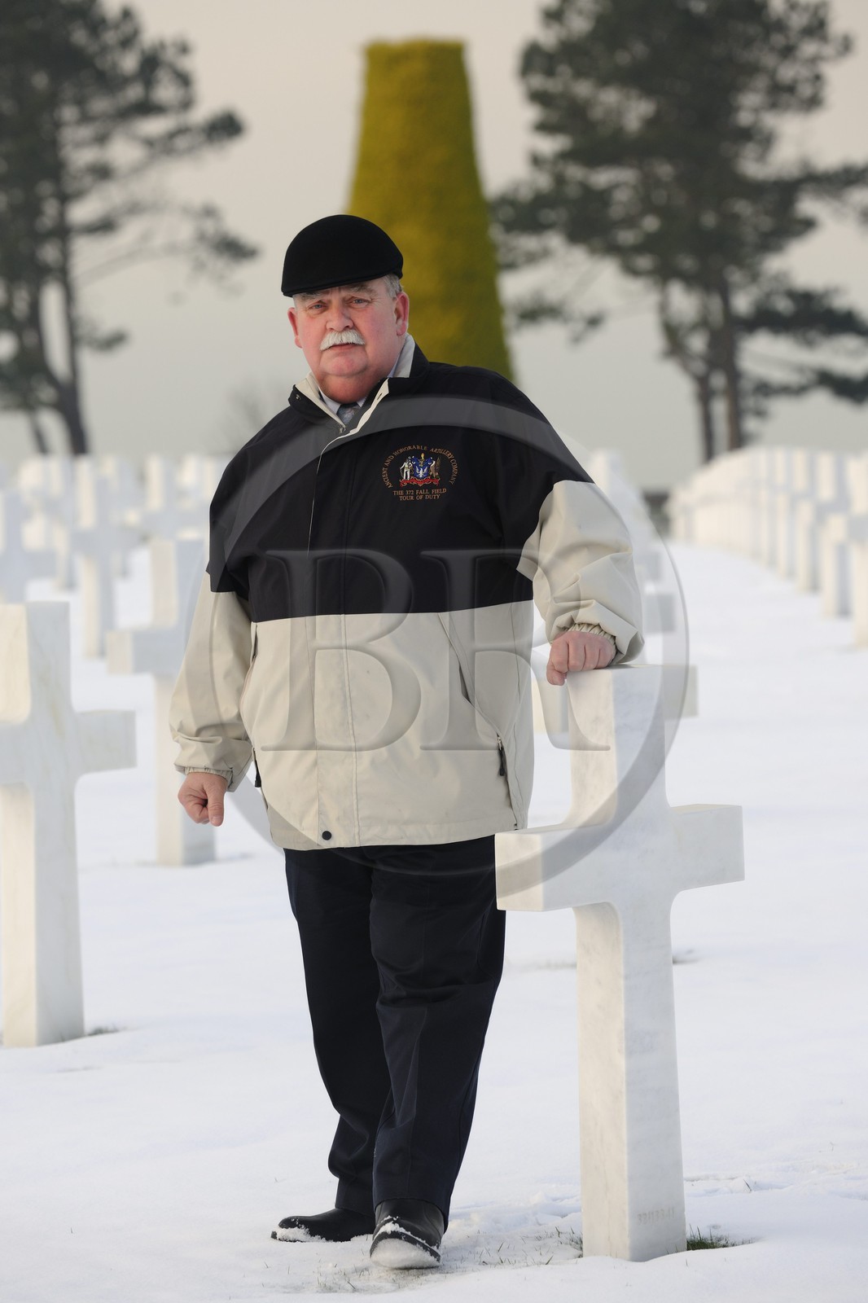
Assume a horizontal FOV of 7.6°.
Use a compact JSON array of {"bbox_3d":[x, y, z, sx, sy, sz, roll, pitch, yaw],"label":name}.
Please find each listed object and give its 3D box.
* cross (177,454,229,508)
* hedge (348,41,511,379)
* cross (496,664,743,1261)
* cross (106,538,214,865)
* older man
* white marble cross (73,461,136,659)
[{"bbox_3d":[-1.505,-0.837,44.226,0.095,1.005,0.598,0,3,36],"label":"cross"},{"bbox_3d":[-0.159,-3.683,68.000,2.400,5.300,2.400,-2,2,0],"label":"hedge"},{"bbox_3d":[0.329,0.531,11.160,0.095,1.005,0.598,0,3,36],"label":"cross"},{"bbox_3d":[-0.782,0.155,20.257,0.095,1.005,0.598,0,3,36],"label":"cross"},{"bbox_3d":[-0.046,0.152,11.256,0.744,1.799,0.452,-1,3,22],"label":"older man"},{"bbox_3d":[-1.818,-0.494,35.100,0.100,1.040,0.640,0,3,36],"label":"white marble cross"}]

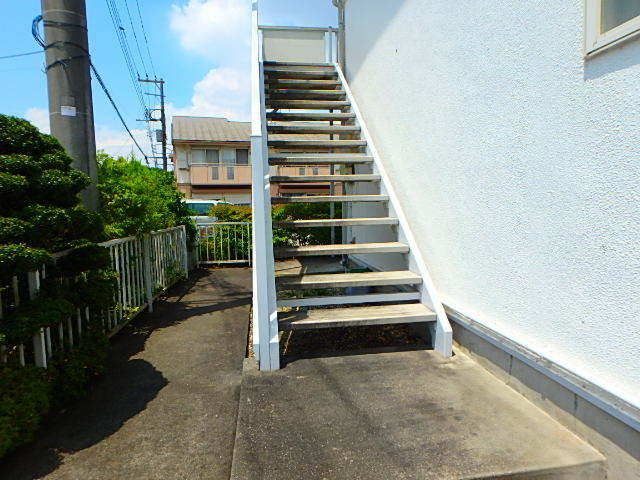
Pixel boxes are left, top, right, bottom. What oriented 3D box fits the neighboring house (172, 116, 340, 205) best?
[{"bbox_3d":[-3.982,-4.619,26.119,10.250,7.700,8.200,-3,5,-13],"label":"neighboring house"}]

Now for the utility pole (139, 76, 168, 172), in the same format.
[{"bbox_3d":[-11.298,-5.744,26.568,1.900,10.400,0.500,-3,5,-18],"label":"utility pole"}]

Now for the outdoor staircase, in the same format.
[{"bbox_3d":[-0.050,-0.897,3.997,1.180,2.964,3.802,-2,5,-8],"label":"outdoor staircase"}]

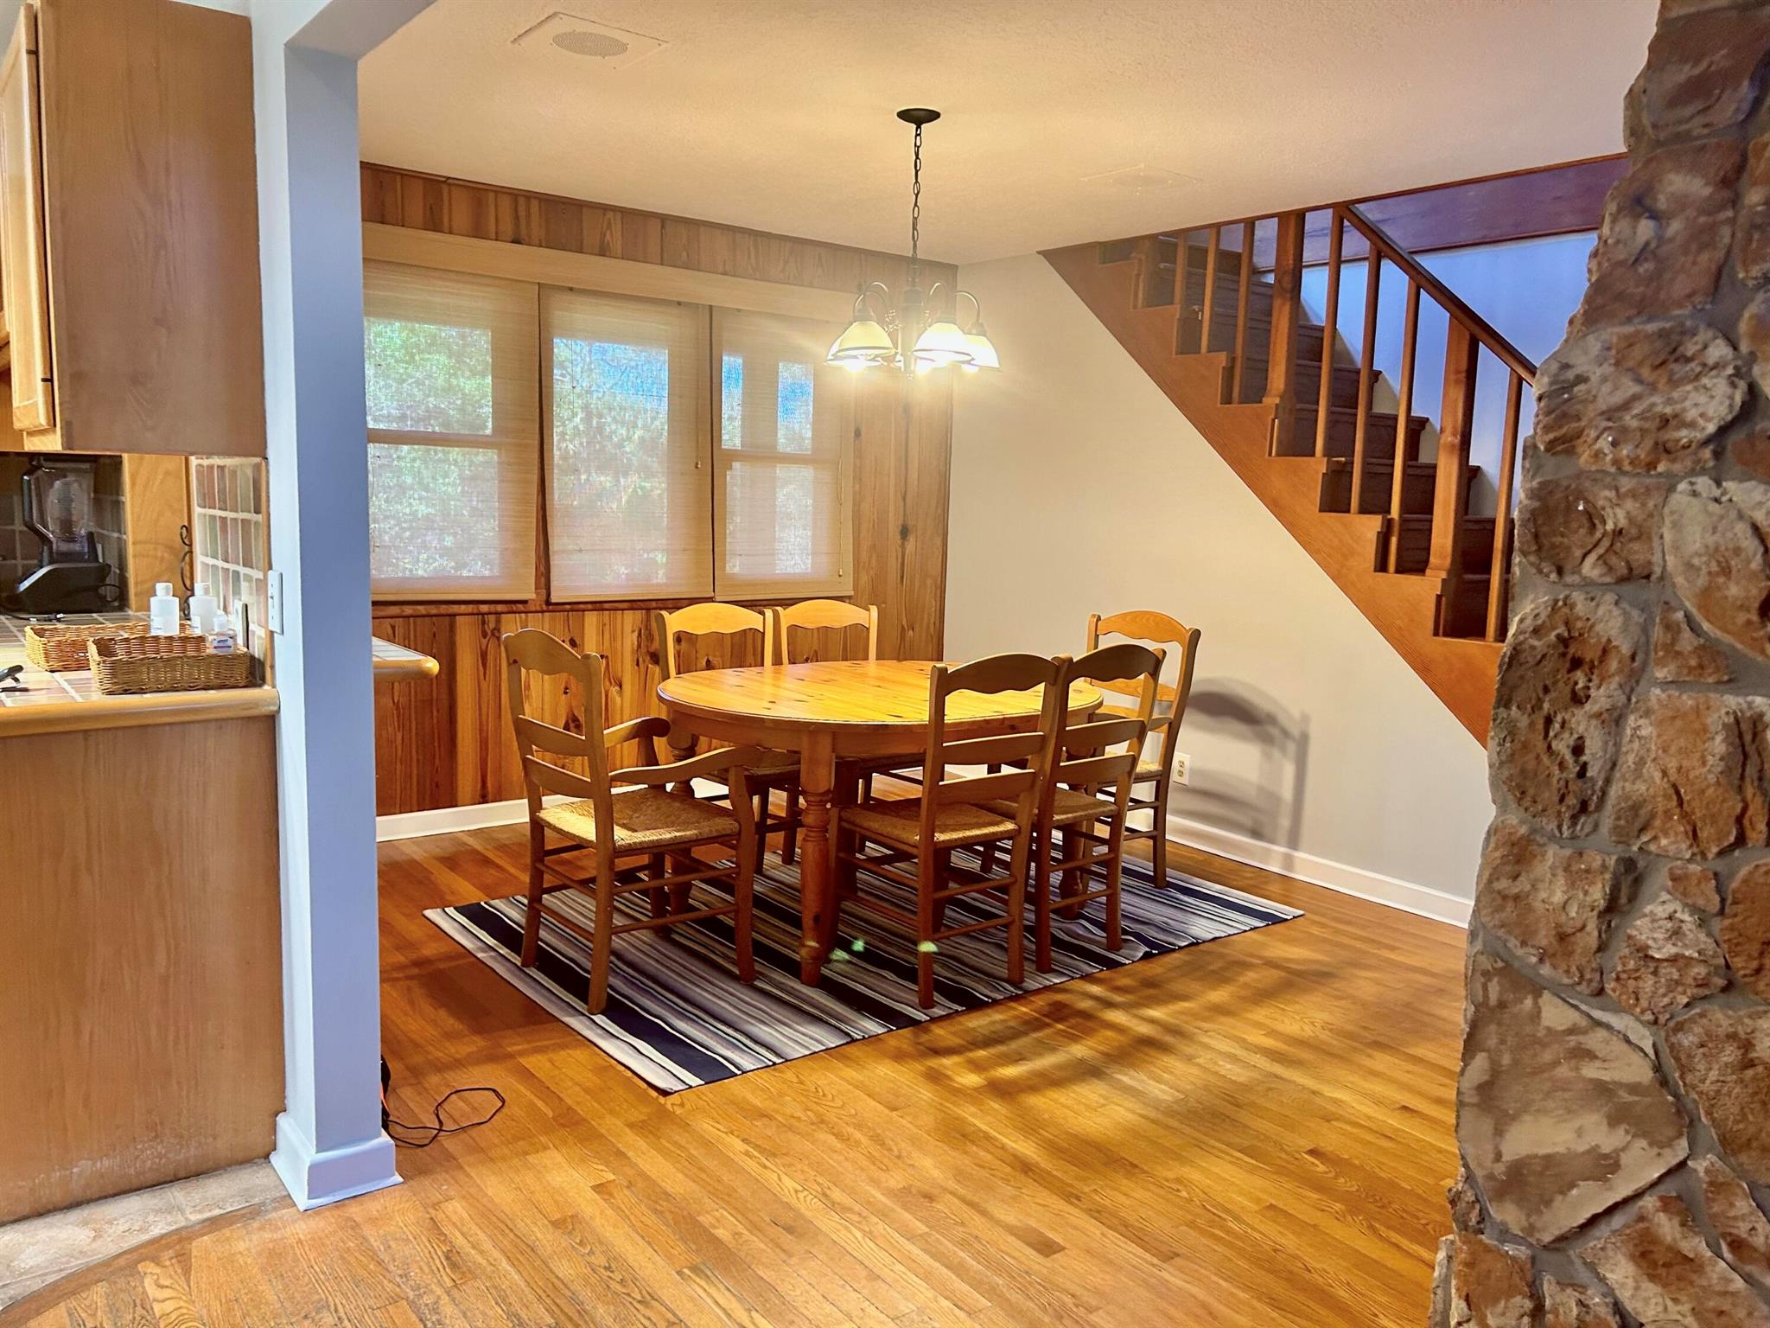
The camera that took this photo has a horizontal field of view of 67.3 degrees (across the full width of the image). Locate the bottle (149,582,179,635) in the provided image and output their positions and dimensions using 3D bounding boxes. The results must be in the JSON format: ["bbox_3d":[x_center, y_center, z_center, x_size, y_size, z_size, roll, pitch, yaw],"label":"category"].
[{"bbox_3d":[-1.496,-0.088,2.767,0.060,0.152,0.058,5,8,19],"label":"bottle"}]

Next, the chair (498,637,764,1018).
[{"bbox_3d":[-0.695,0.387,3.671,0.540,0.975,0.545,-4,10,-40],"label":"chair"}]

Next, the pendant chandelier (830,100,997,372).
[{"bbox_3d":[0.085,-1.187,3.778,0.520,0.720,0.520,2,8,0],"label":"pendant chandelier"}]

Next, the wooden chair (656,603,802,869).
[{"bbox_3d":[-0.427,0.304,4.389,0.450,0.965,0.540,-4,10,-37],"label":"wooden chair"}]

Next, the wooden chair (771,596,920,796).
[{"bbox_3d":[-0.075,0.283,4.699,0.470,0.955,0.530,-4,10,-37],"label":"wooden chair"}]

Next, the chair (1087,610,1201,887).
[{"bbox_3d":[0.733,0.302,4.770,0.550,0.960,0.560,-4,10,-37],"label":"chair"}]

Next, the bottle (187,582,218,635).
[{"bbox_3d":[-1.442,-0.092,2.807,0.060,0.152,0.058,5,8,22],"label":"bottle"}]

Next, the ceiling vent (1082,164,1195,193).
[{"bbox_3d":[0.850,-1.596,4.423,0.290,0.020,0.290,-4,10,-37],"label":"ceiling vent"}]

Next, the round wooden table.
[{"bbox_3d":[-0.012,0.445,4.299,1.490,0.747,1.140,-4,10,-37],"label":"round wooden table"}]

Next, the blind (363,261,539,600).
[{"bbox_3d":[-1.604,-0.827,4.856,0.740,1.200,0.050,-4,10,-37],"label":"blind"}]

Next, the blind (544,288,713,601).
[{"bbox_3d":[-1.004,-0.854,5.317,0.740,1.220,0.050,-4,10,-37],"label":"blind"}]

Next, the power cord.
[{"bbox_3d":[-0.948,0.883,2.833,0.310,0.200,0.230,-4,10,-37],"label":"power cord"}]

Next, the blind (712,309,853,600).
[{"bbox_3d":[-0.426,-0.889,5.744,0.725,1.230,0.050,-4,10,-37],"label":"blind"}]

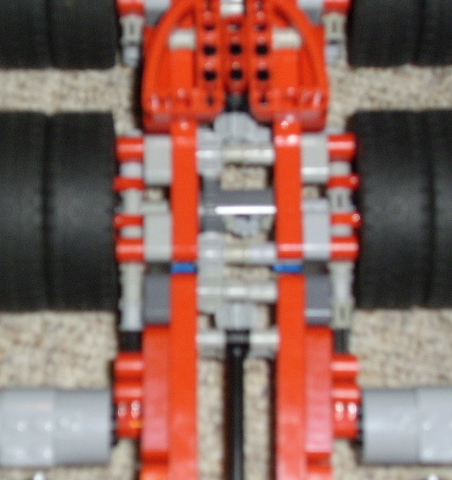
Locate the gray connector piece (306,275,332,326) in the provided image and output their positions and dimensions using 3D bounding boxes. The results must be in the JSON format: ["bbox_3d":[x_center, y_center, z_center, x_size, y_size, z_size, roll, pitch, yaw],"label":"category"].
[{"bbox_3d":[0.028,0.018,0.339,0.008,0.008,0.016,0,80,0],"label":"gray connector piece"}]

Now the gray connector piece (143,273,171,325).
[{"bbox_3d":[-0.021,0.018,0.339,0.008,0.008,0.016,0,80,0],"label":"gray connector piece"}]

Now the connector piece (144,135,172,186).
[{"bbox_3d":[-0.021,-0.024,0.347,0.008,0.008,0.016,0,80,0],"label":"connector piece"}]

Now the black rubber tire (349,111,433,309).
[{"bbox_3d":[0.049,-0.009,0.357,0.020,0.062,0.062,0,80,0],"label":"black rubber tire"}]

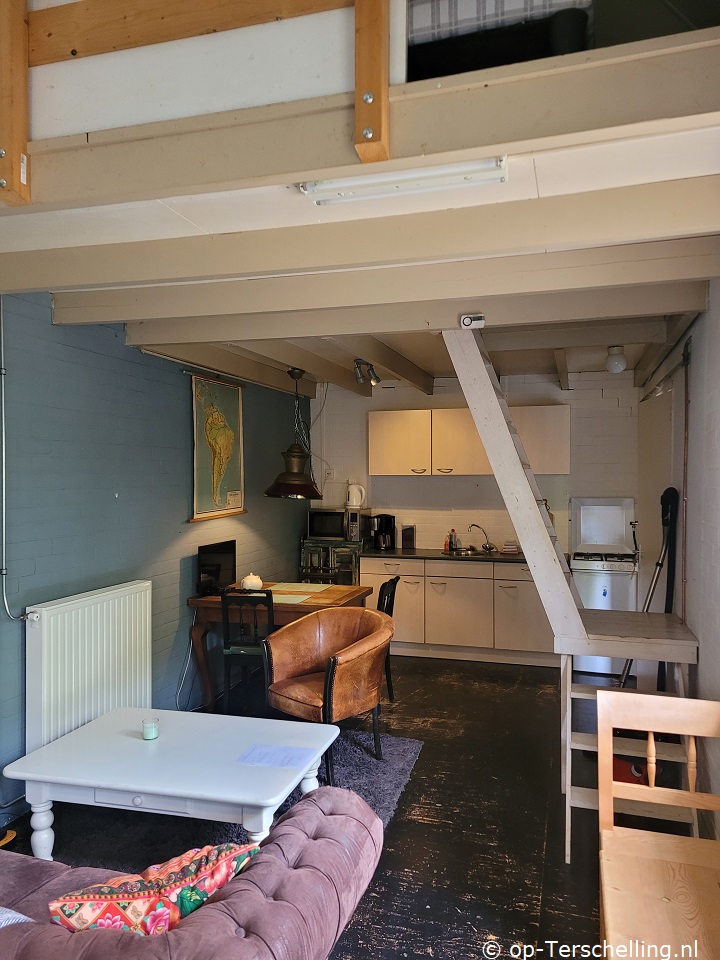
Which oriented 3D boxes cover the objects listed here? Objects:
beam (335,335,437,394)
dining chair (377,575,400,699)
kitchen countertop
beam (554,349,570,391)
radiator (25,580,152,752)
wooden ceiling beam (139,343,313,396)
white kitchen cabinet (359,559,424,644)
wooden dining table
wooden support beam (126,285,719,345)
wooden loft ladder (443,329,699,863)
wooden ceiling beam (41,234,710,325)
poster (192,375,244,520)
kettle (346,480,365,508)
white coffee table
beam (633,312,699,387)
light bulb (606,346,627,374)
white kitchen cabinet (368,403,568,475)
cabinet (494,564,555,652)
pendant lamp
[{"bbox_3d":[0.232,-0.883,5.461,0.064,0.159,3.090,0,1,17],"label":"beam"},{"bbox_3d":[0.006,1.158,5.108,0.480,0.900,0.420,0,1,16],"label":"dining chair"},{"bbox_3d":[0.948,0.696,6.575,1.795,0.040,0.595,0,1,17],"label":"kitchen countertop"},{"bbox_3d":[1.543,-0.883,5.457,0.063,0.155,2.350,0,1,16],"label":"beam"},{"bbox_3d":[-1.431,1.042,3.897,0.095,0.850,0.920,0,1,17],"label":"radiator"},{"bbox_3d":[-0.912,-0.888,5.805,0.073,0.164,3.090,0,1,17],"label":"wooden ceiling beam"},{"bbox_3d":[0.369,1.084,6.761,0.600,0.770,0.580,0,1,16],"label":"white kitchen cabinet"},{"bbox_3d":[-0.548,1.209,5.195,1.070,0.780,0.790,0,1,17],"label":"wooden dining table"},{"bbox_3d":[0.121,-0.861,3.793,3.080,0.160,0.068,0,1,16],"label":"wooden support beam"},{"bbox_3d":[1.022,0.393,3.696,1.300,2.470,1.300,0,1,16],"label":"wooden loft ladder"},{"bbox_3d":[-0.058,-0.864,3.251,3.140,0.162,0.070,0,1,17],"label":"wooden ceiling beam"},{"bbox_3d":[-1.052,-0.224,5.379,0.025,1.014,0.840,0,1,17],"label":"poster"},{"bbox_3d":[-0.034,0.154,6.824,0.200,0.235,0.150,1,1,38],"label":"kettle"},{"bbox_3d":[-0.776,1.409,3.207,1.200,0.440,0.845,0,1,14],"label":"white coffee table"},{"bbox_3d":[2.026,-0.878,4.922,0.078,0.157,3.090,0,1,17],"label":"beam"},{"bbox_3d":[1.839,-0.858,5.182,0.138,0.200,0.140,0,1,17],"label":"light bulb"},{"bbox_3d":[0.997,-0.343,6.654,1.800,0.600,0.350,0,1,16],"label":"white kitchen cabinet"},{"bbox_3d":[1.522,1.091,6.420,0.603,0.735,0.560,0,1,17],"label":"cabinet"},{"bbox_3d":[-0.470,-0.336,5.164,0.420,0.930,0.420,0,1,0],"label":"pendant lamp"}]

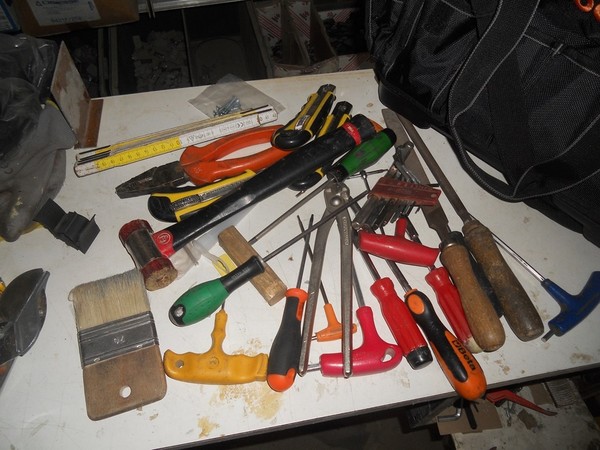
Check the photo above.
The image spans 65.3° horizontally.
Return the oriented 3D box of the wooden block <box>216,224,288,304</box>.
[{"bbox_3d":[-0.048,0.040,0.465,0.019,0.015,0.088,-33,63,-21],"label":"wooden block"}]

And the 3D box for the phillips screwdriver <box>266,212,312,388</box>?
[{"bbox_3d":[-0.002,0.064,0.446,0.028,0.028,0.182,8,54,4],"label":"phillips screwdriver"}]

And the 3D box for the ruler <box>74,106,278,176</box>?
[{"bbox_3d":[-0.142,-0.101,0.557,0.240,0.017,0.020,-17,58,-12],"label":"ruler"}]

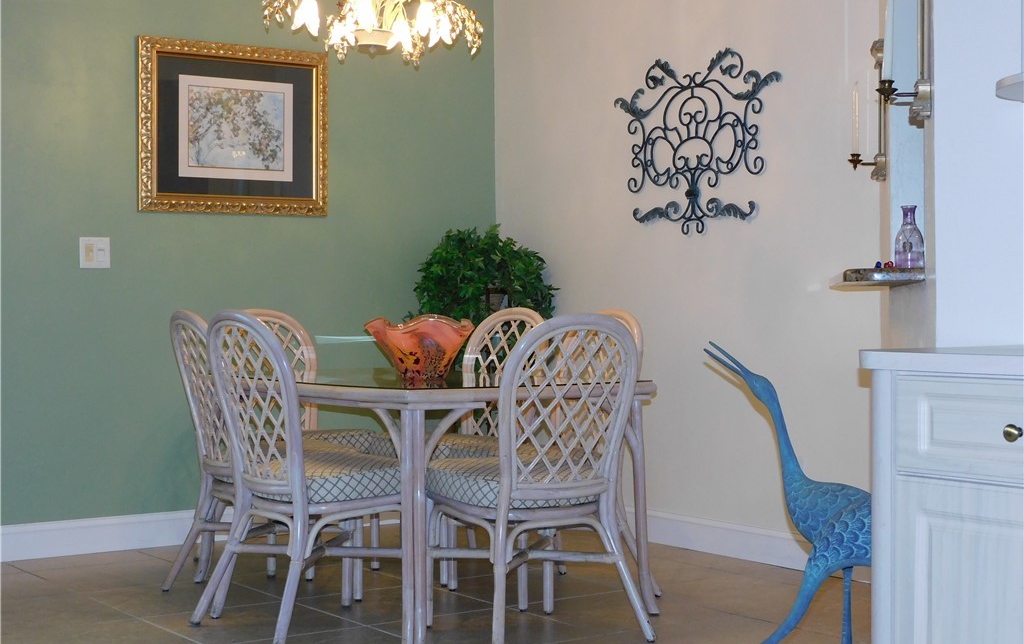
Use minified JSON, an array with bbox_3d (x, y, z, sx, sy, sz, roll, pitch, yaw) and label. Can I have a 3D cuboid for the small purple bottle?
[{"bbox_3d":[1.039,-0.223,4.247,0.076,0.173,0.076,0,1,0],"label":"small purple bottle"}]

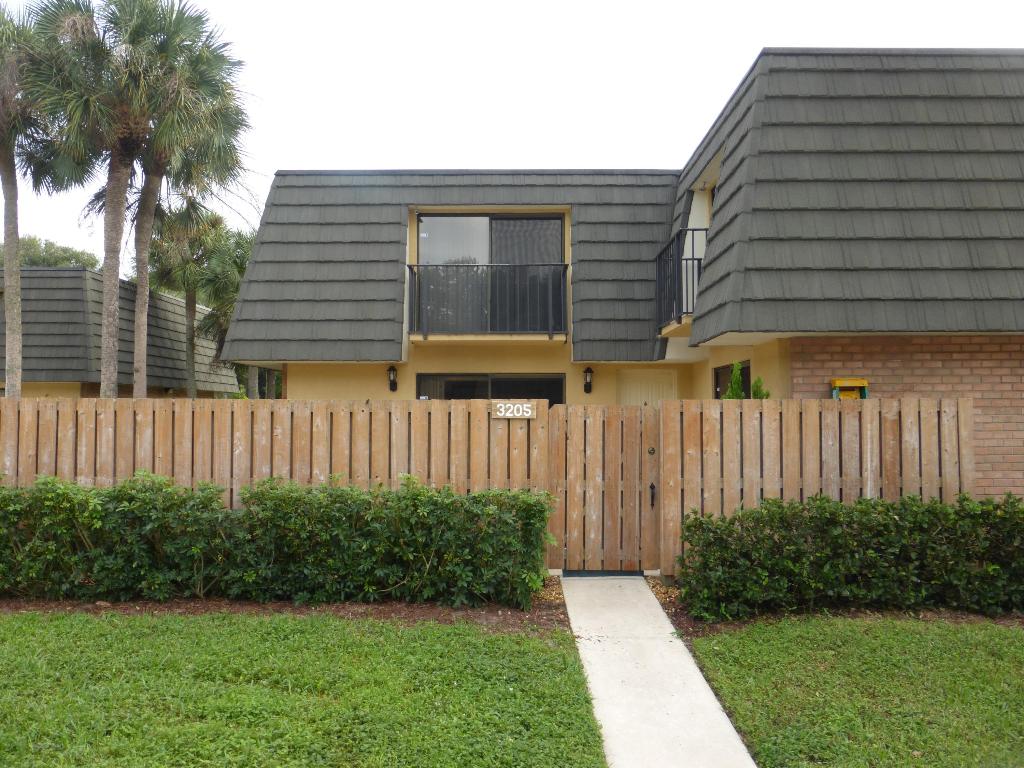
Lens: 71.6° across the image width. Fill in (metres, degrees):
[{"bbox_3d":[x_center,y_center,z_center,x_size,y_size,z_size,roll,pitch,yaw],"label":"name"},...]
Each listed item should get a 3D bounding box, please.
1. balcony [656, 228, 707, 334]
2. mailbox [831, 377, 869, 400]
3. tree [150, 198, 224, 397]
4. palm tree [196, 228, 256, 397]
[{"bbox_3d":[2.430,-1.320,9.551,0.700,1.120,1.600,0,-2,1],"label":"balcony"},{"bbox_3d":[3.519,0.118,7.334,0.360,0.360,0.170,0,-2,1],"label":"mailbox"},{"bbox_3d":[-10.192,-1.692,22.488,2.575,8.259,2.575,0,-2,1],"label":"tree"},{"bbox_3d":[-8.667,-1.271,22.656,2.725,7.431,2.725,0,-2,1],"label":"palm tree"}]

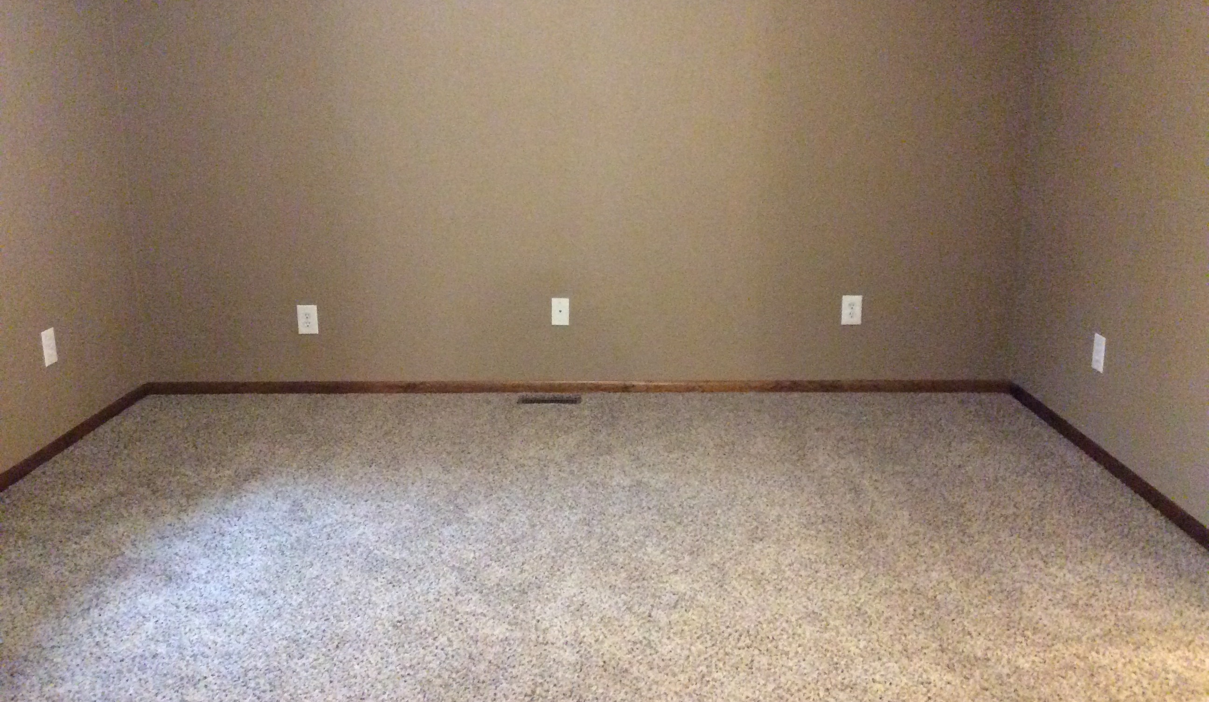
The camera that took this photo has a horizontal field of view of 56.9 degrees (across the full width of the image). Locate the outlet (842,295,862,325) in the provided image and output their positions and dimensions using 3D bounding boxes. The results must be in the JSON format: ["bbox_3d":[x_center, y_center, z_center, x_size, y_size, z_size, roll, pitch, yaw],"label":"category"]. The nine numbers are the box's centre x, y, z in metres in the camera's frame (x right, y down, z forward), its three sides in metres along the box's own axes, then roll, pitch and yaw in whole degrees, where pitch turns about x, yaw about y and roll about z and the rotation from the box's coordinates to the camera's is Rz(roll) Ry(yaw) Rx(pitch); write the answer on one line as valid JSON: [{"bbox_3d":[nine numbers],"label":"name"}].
[{"bbox_3d":[1.093,-0.182,4.936,0.086,0.131,0.009,0,14,1],"label":"outlet"}]

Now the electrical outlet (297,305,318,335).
[{"bbox_3d":[-1.321,-0.141,4.969,0.086,0.131,0.009,0,14,1],"label":"electrical outlet"}]

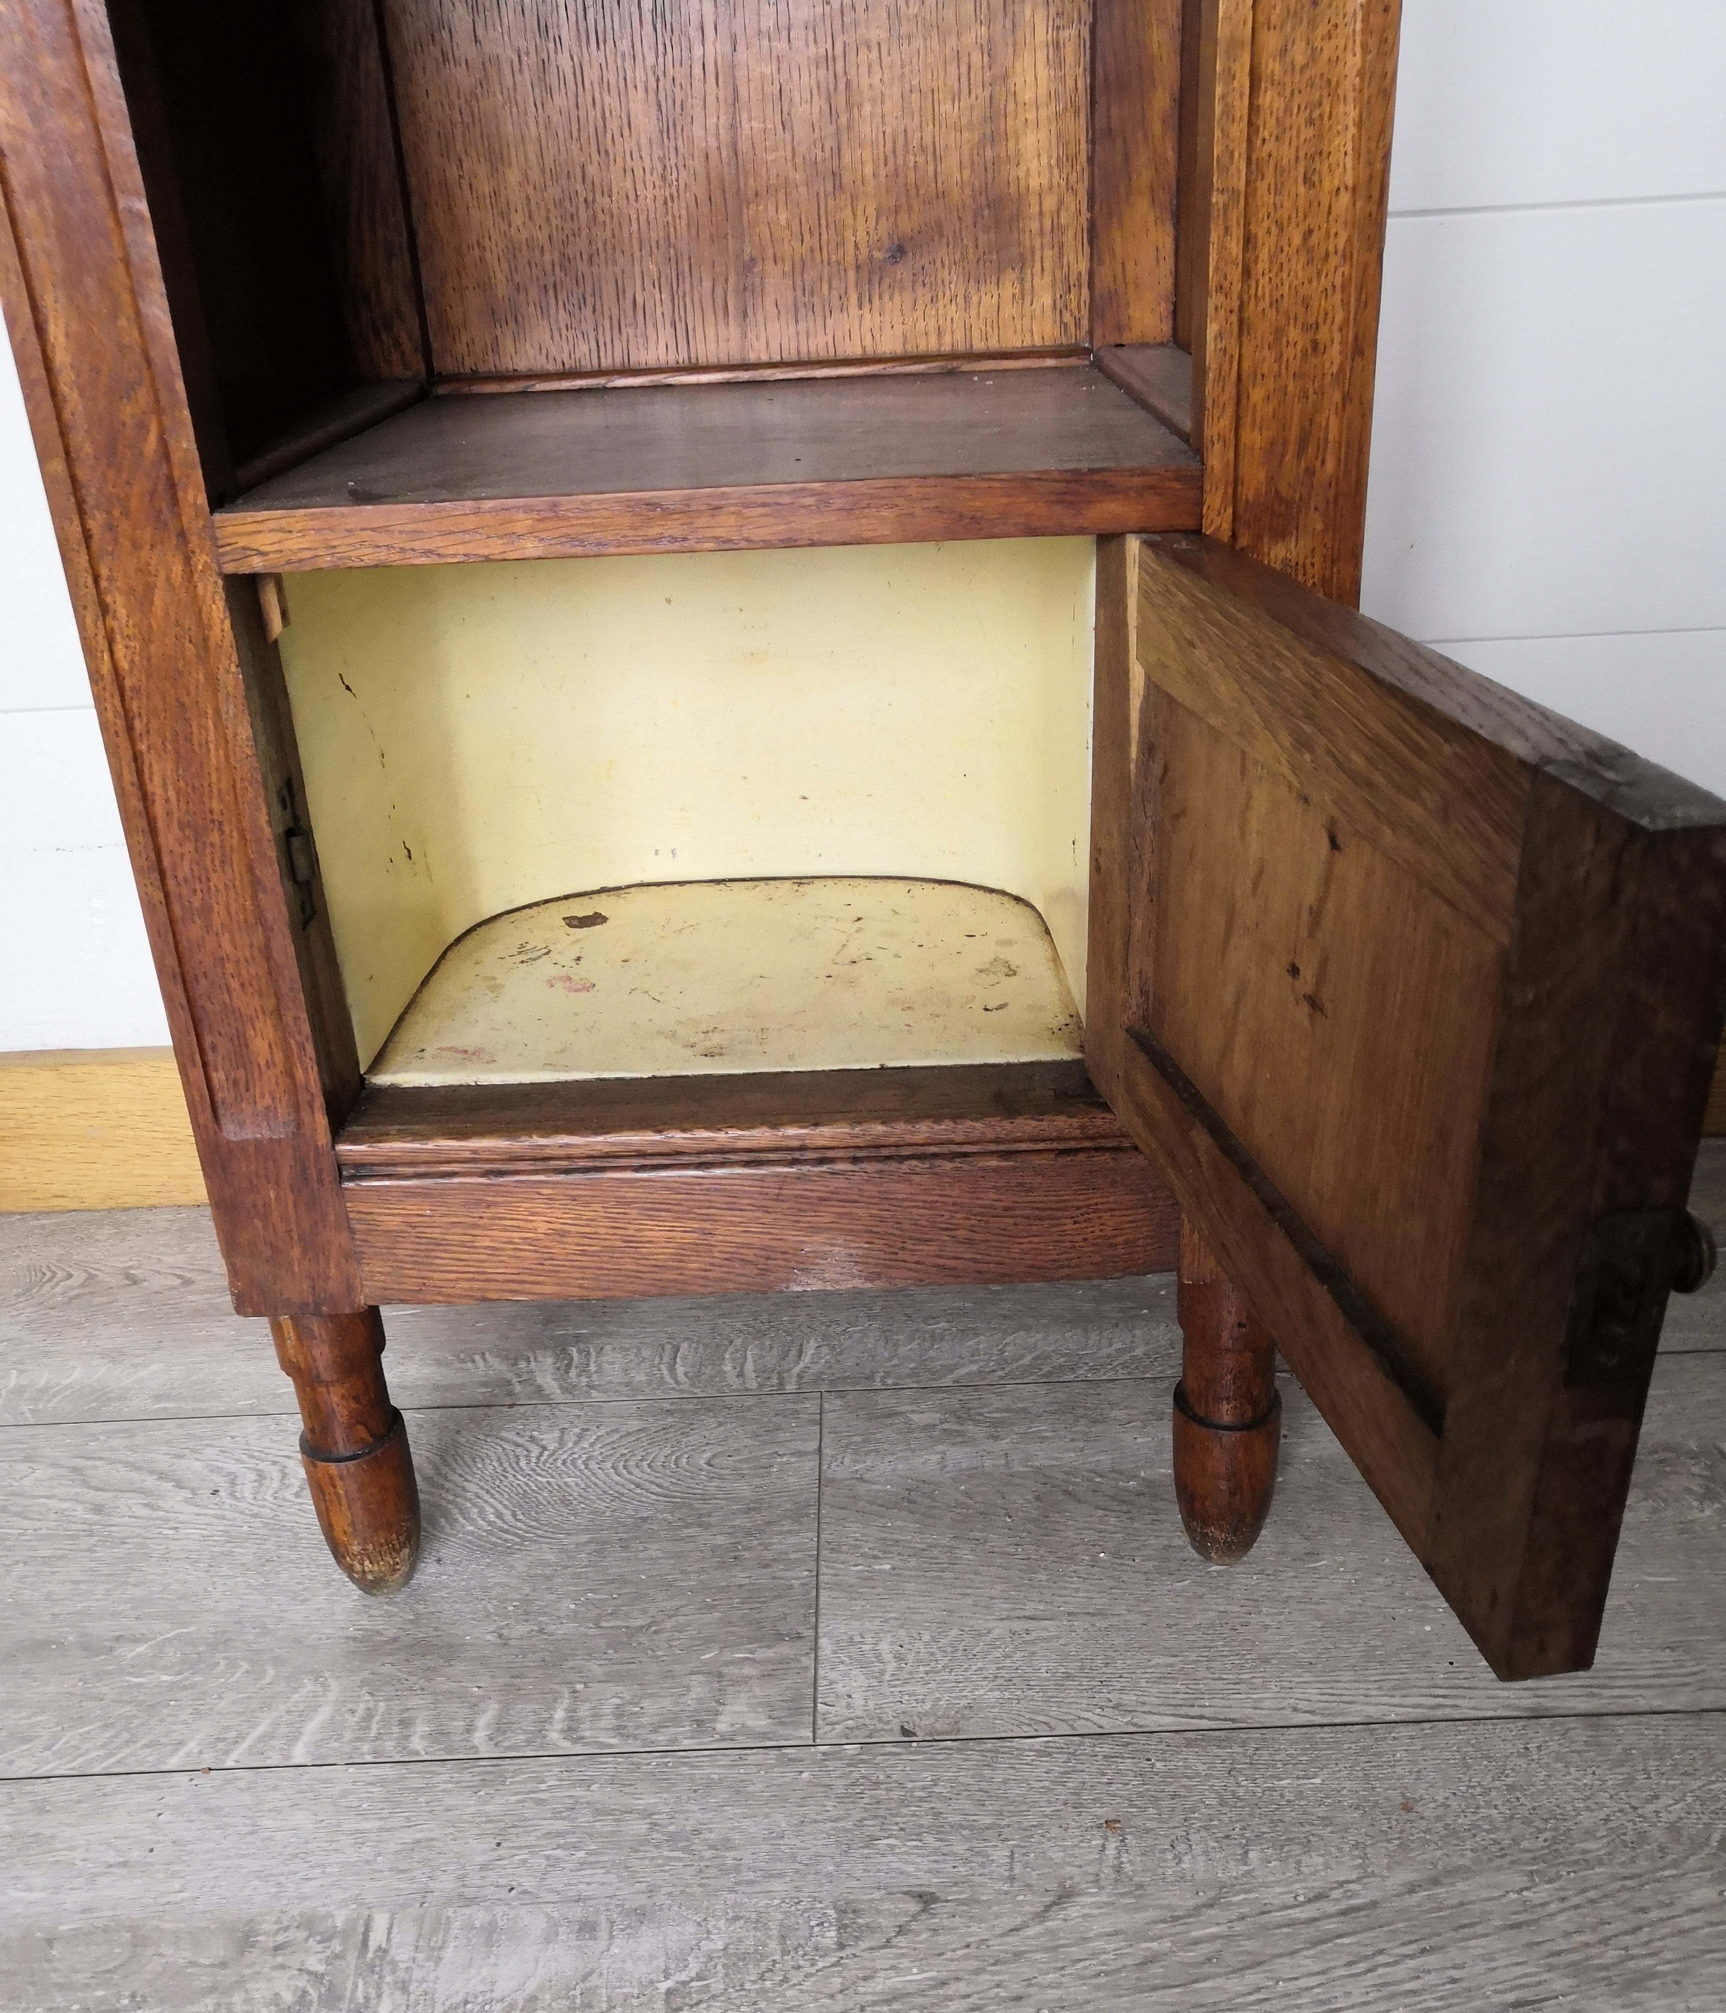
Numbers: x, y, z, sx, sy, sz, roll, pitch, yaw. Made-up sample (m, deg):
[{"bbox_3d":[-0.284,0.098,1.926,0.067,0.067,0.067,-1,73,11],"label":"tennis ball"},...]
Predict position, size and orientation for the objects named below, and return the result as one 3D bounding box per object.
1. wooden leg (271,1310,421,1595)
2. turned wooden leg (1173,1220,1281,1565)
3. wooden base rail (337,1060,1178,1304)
[{"bbox_3d":[-0.196,0.164,0.687,0.038,0.141,0.038,-3,25,1],"label":"wooden leg"},{"bbox_3d":[0.138,0.147,0.680,0.038,0.147,0.038,-3,25,1],"label":"turned wooden leg"},{"bbox_3d":[-0.034,0.060,0.640,0.287,0.067,0.046,-3,25,1],"label":"wooden base rail"}]

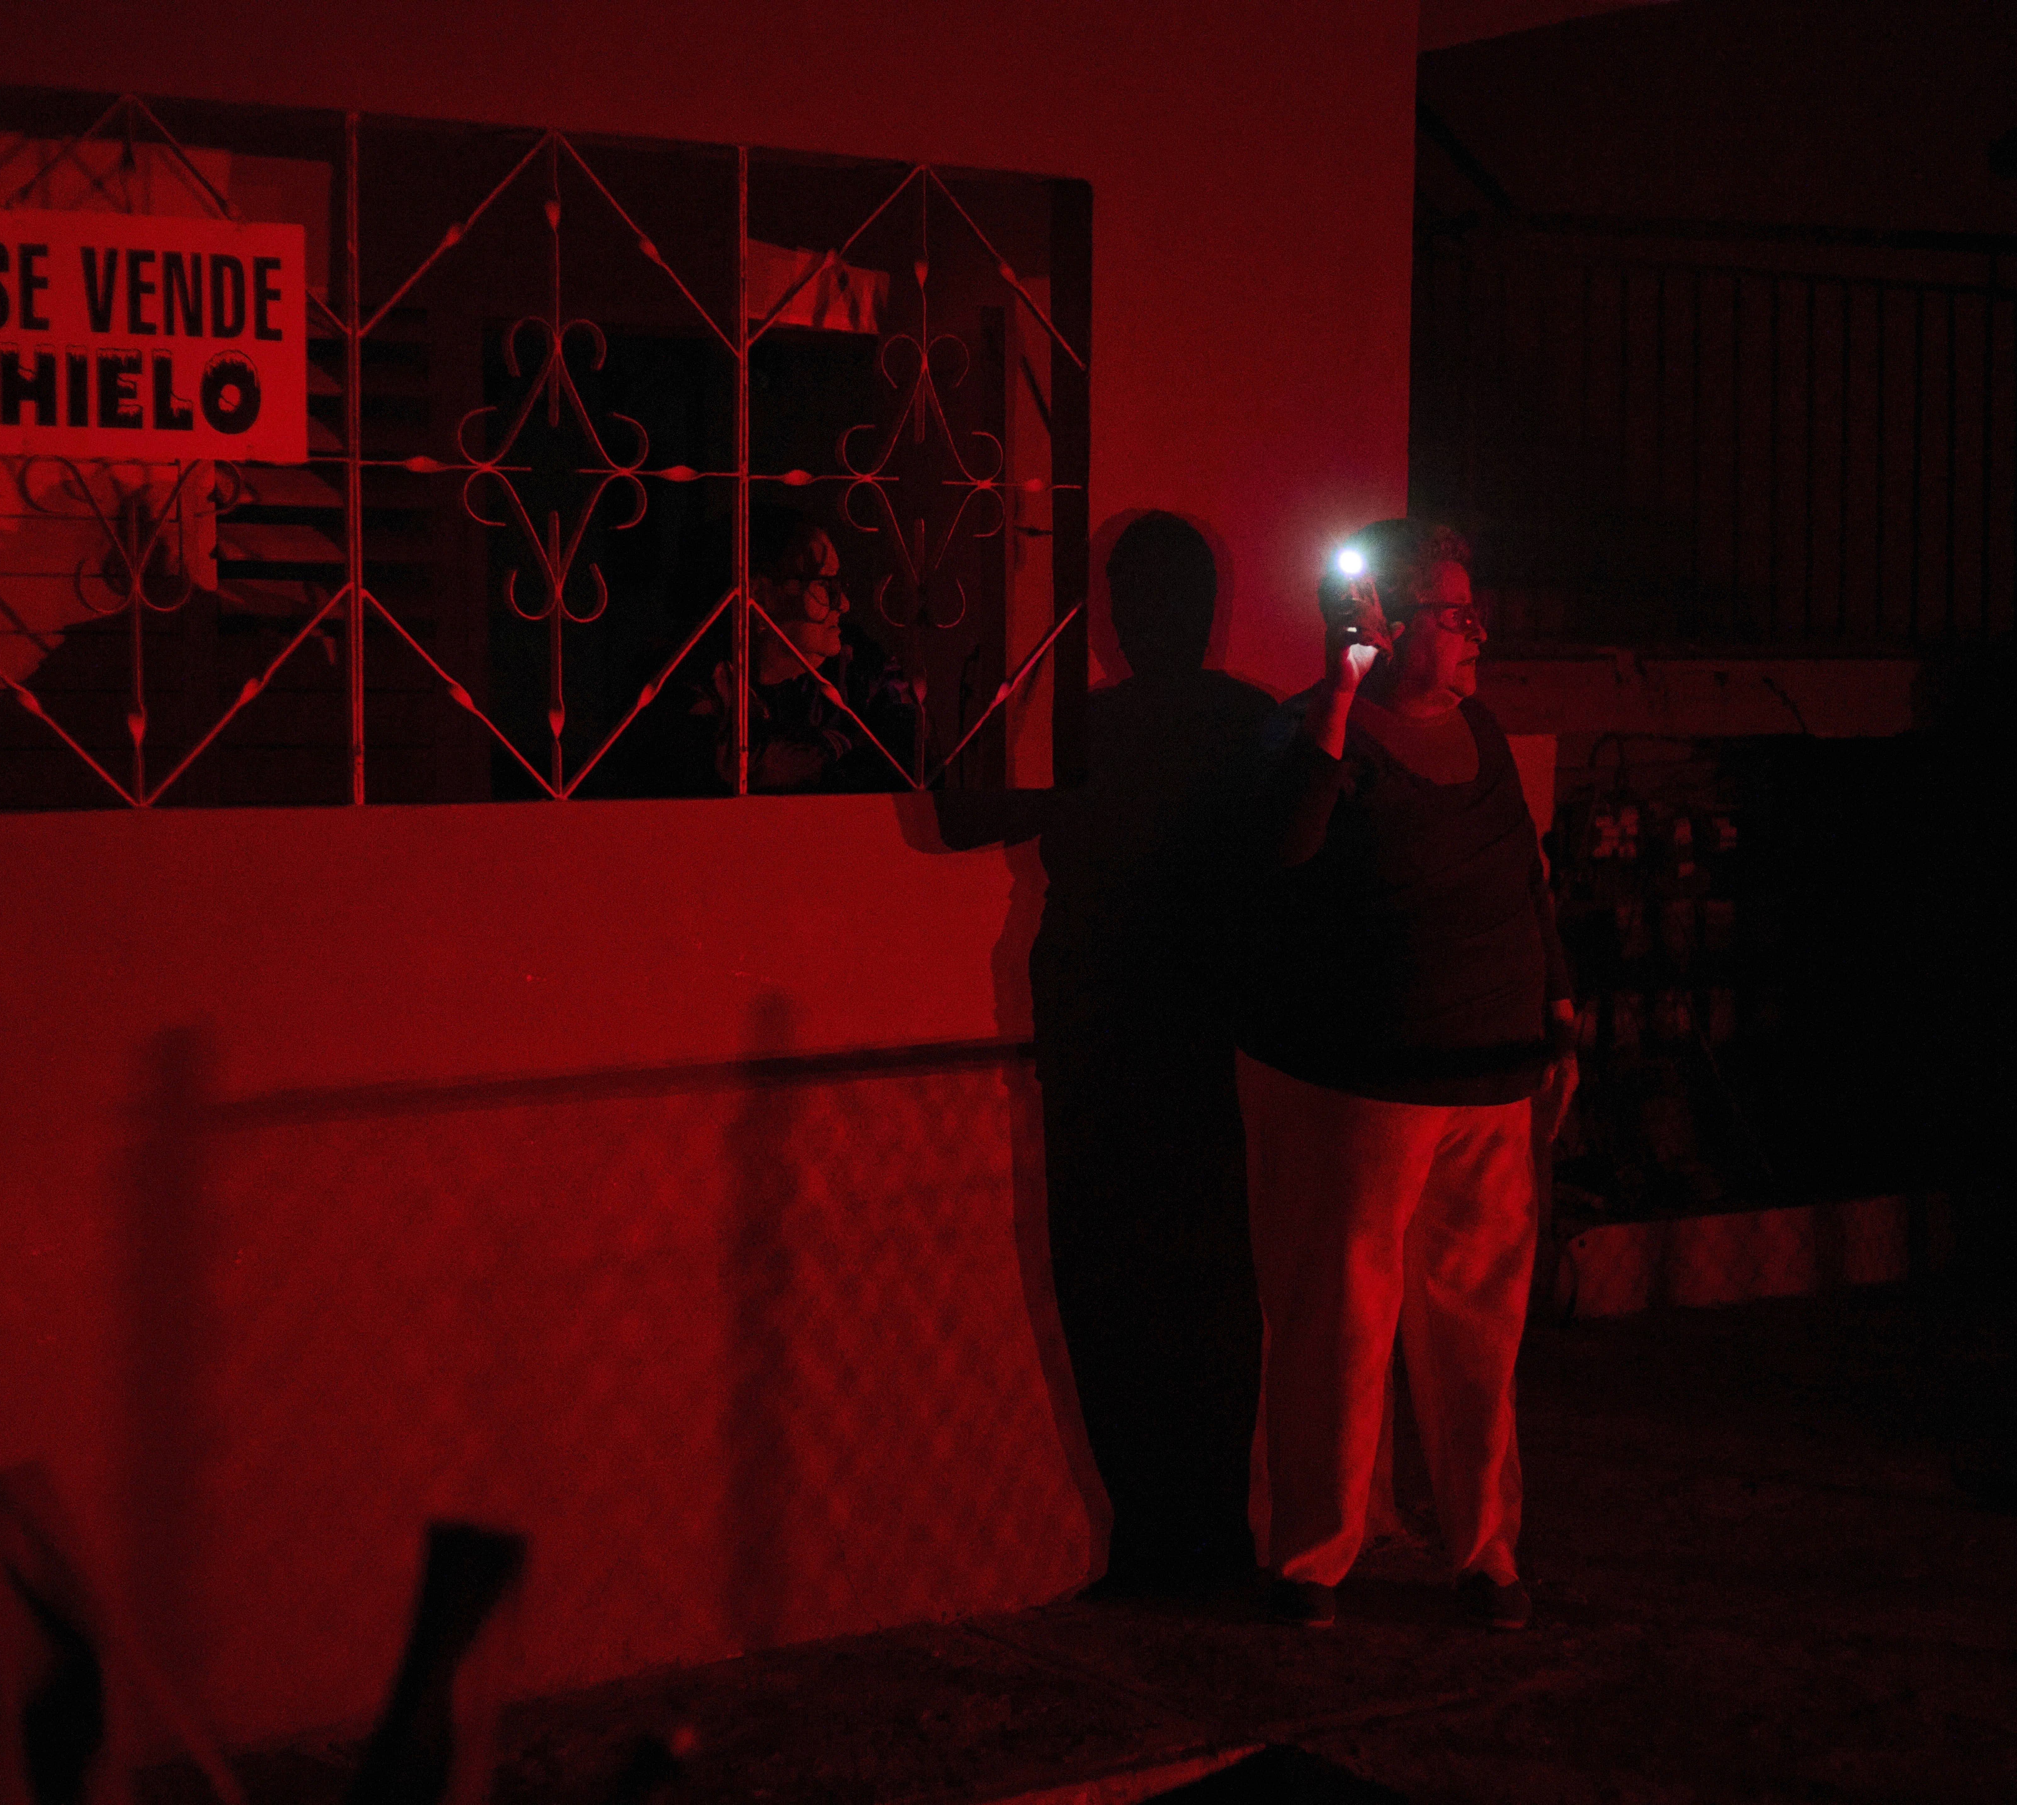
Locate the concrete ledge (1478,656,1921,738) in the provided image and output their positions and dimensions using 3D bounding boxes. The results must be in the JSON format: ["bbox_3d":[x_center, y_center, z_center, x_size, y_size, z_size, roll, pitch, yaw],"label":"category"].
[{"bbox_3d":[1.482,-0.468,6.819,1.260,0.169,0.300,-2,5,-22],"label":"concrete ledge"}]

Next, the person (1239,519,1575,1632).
[{"bbox_3d":[0.586,0.256,4.419,0.500,1.610,0.400,-3,6,-32],"label":"person"}]

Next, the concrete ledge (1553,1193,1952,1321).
[{"bbox_3d":[1.609,0.762,6.782,1.098,0.200,0.300,-2,5,-25],"label":"concrete ledge"}]

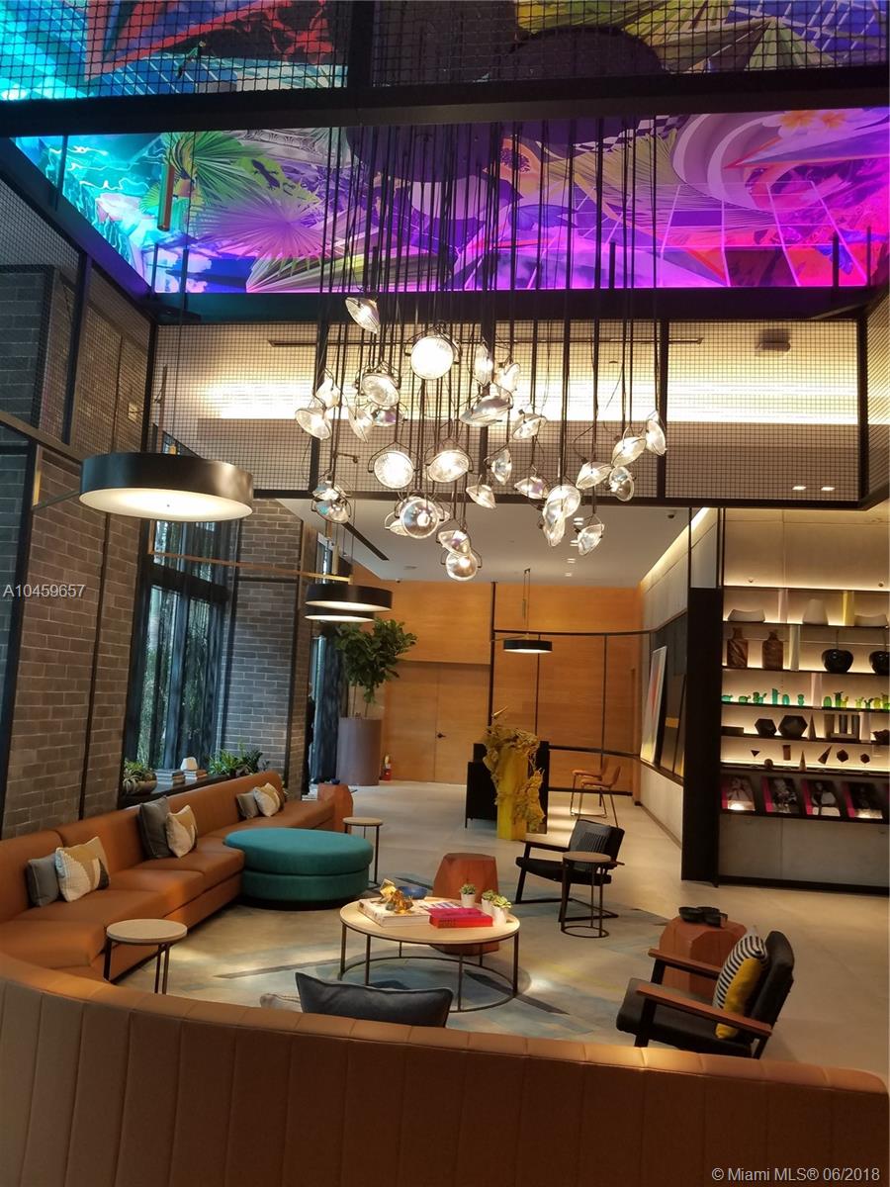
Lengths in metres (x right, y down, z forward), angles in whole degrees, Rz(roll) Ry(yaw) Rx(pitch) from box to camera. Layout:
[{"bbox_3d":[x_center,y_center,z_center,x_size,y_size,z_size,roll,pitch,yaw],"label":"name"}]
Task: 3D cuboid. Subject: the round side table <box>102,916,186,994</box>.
[{"bbox_3d":[-1.452,1.885,4.252,0.397,0.560,0.397,3,-7,0],"label":"round side table"}]

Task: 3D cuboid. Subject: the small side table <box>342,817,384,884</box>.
[{"bbox_3d":[-0.762,2.381,8.179,0.375,0.570,0.375,2,-7,6],"label":"small side table"}]

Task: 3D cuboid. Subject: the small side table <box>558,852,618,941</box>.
[{"bbox_3d":[1.092,2.320,6.882,0.375,0.567,0.375,2,-7,6],"label":"small side table"}]

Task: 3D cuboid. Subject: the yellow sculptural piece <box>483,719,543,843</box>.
[{"bbox_3d":[0.875,2.330,11.321,0.741,1.469,0.590,2,-7,7],"label":"yellow sculptural piece"}]

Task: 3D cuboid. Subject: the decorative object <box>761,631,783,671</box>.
[{"bbox_3d":[3.408,0.599,9.270,0.220,0.396,0.200,2,-7,6],"label":"decorative object"}]

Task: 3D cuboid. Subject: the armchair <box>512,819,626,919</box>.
[{"bbox_3d":[1.065,2.326,7.612,0.740,0.720,0.690,6,-8,-29],"label":"armchair"}]

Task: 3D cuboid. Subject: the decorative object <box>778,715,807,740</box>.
[{"bbox_3d":[3.399,1.302,8.709,0.280,0.232,0.260,2,-7,6],"label":"decorative object"}]

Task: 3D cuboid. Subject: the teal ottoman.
[{"bbox_3d":[-1.255,2.343,7.618,1.250,0.470,1.250,2,-7,6],"label":"teal ottoman"}]

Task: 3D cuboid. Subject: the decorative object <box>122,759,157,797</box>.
[{"bbox_3d":[-2.778,1.677,8.104,0.316,0.356,0.316,2,-7,7],"label":"decorative object"}]

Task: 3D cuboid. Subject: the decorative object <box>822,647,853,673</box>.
[{"bbox_3d":[4.102,0.705,9.307,0.330,0.253,0.316,2,-7,7],"label":"decorative object"}]

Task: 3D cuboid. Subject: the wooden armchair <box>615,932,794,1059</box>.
[{"bbox_3d":[1.177,1.911,4.049,0.748,0.702,0.682,1,-7,16],"label":"wooden armchair"}]

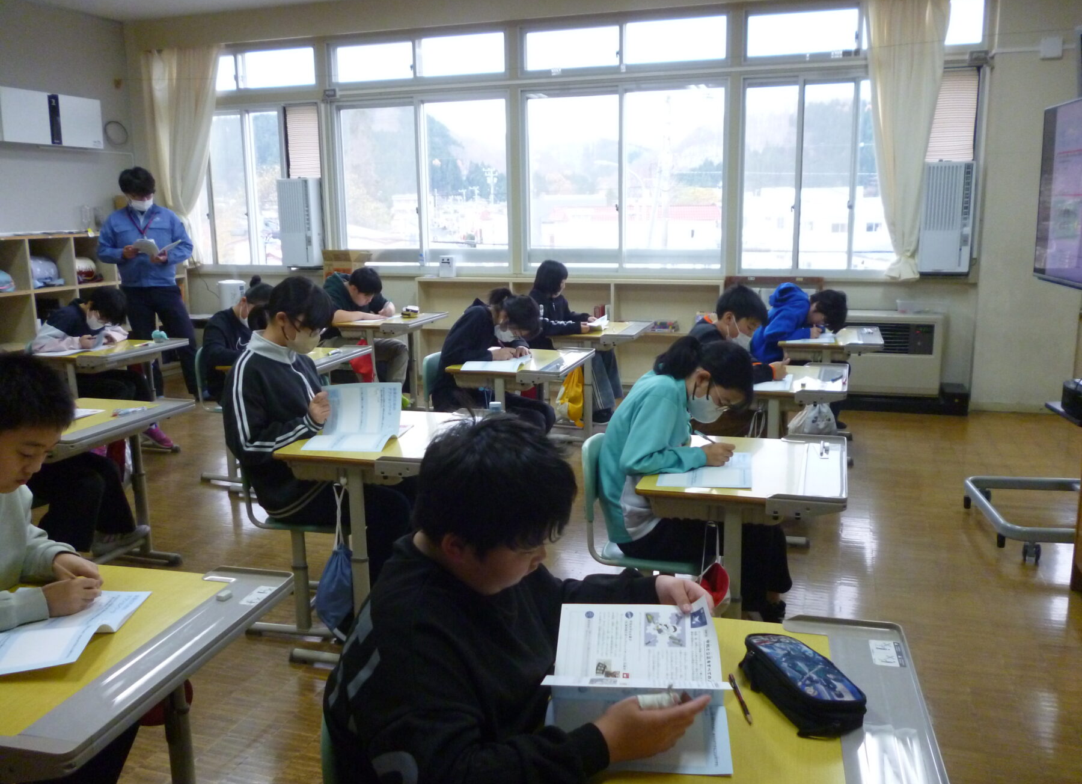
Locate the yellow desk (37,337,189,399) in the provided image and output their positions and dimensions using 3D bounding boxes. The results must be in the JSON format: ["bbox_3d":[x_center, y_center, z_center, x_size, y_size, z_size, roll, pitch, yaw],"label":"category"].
[{"bbox_3d":[-2.395,0.081,4.945,0.540,0.688,0.630,3,13,16],"label":"yellow desk"}]

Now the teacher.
[{"bbox_3d":[-2.865,-0.777,6.500,0.640,1.730,0.450,-6,13,-23],"label":"teacher"}]

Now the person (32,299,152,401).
[{"bbox_3d":[-2.634,-0.125,5.096,0.580,0.810,0.520,2,12,16],"label":"person"}]

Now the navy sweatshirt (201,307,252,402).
[{"bbox_3d":[-1.579,-0.215,4.715,0.470,0.520,0.440,5,13,26],"label":"navy sweatshirt"}]

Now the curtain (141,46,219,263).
[{"bbox_3d":[-3.002,-1.992,7.530,0.750,1.800,0.220,3,13,18],"label":"curtain"}]

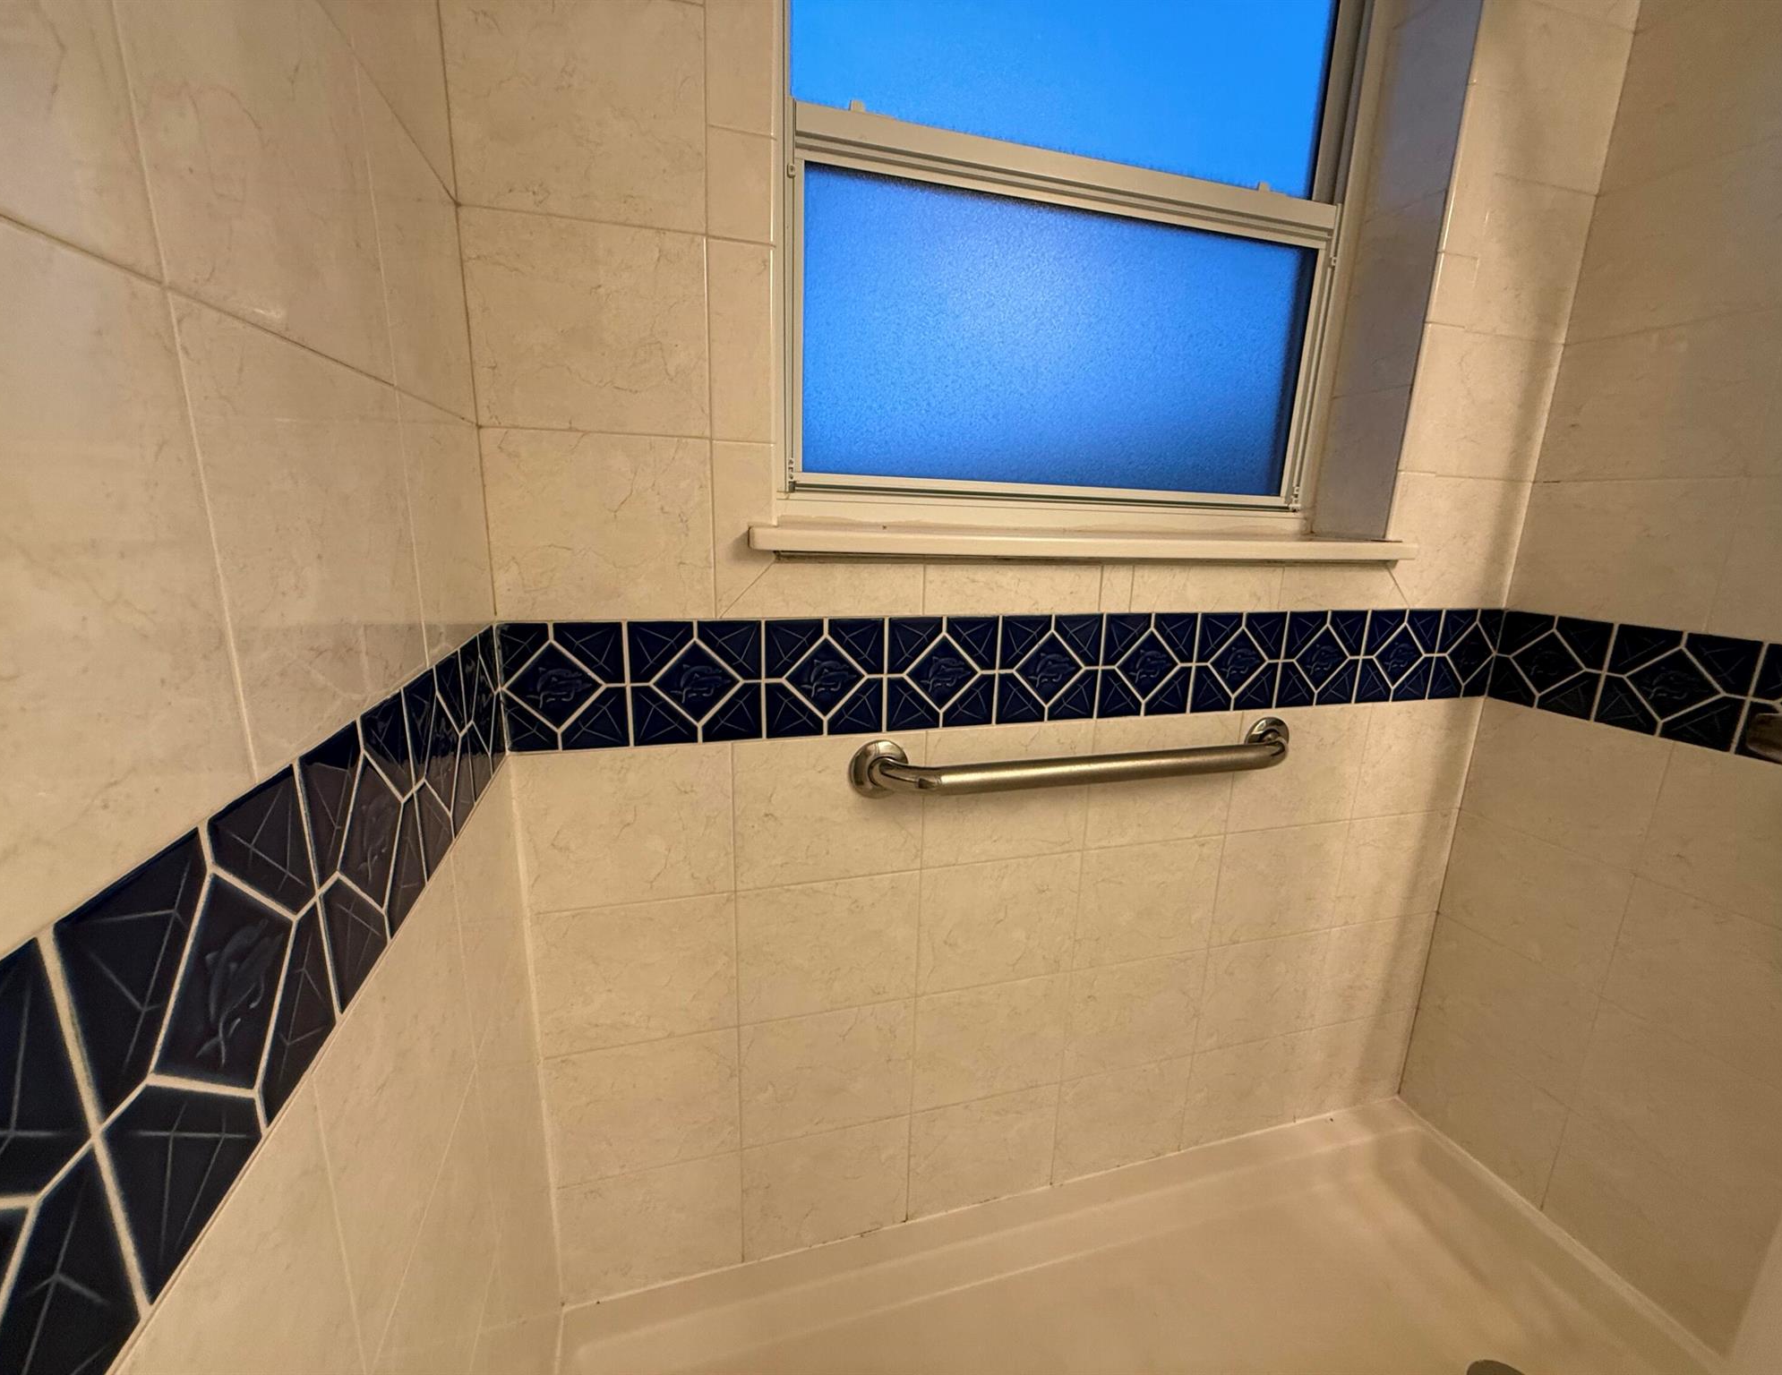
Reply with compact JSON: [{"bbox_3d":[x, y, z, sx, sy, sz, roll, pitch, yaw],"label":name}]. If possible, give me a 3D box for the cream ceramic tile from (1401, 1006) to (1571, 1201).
[{"bbox_3d":[1.036,0.735,1.313,0.010,0.198,0.251,-2,14,-16],"label":"cream ceramic tile"}]

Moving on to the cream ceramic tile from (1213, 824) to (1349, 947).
[{"bbox_3d":[0.635,0.321,1.215,0.247,0.197,0.009,-2,14,-16],"label":"cream ceramic tile"}]

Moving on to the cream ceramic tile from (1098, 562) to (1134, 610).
[{"bbox_3d":[0.302,-0.134,1.001,0.046,0.065,0.009,-2,14,-16],"label":"cream ceramic tile"}]

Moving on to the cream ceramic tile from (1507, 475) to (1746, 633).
[{"bbox_3d":[1.046,-0.197,1.072,0.009,0.196,0.247,-2,14,-16],"label":"cream ceramic tile"}]

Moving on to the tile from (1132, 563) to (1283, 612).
[{"bbox_3d":[0.446,-0.140,1.043,0.250,0.065,0.009,-2,14,-16],"label":"tile"}]

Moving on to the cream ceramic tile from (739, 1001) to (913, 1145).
[{"bbox_3d":[-0.088,0.548,1.059,0.249,0.197,0.010,-2,14,-16],"label":"cream ceramic tile"}]

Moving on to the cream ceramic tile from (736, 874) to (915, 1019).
[{"bbox_3d":[-0.082,0.353,1.012,0.249,0.199,0.010,-2,14,-16],"label":"cream ceramic tile"}]

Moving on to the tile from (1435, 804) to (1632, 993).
[{"bbox_3d":[1.031,0.336,1.200,0.009,0.197,0.247,-2,14,-16],"label":"tile"}]

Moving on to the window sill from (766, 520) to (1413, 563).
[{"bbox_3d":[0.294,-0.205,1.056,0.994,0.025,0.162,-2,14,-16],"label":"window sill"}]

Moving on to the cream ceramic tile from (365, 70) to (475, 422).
[{"bbox_3d":[-0.383,-0.333,0.609,0.009,0.196,0.241,-2,14,-16],"label":"cream ceramic tile"}]

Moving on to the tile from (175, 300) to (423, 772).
[{"bbox_3d":[-0.318,-0.083,0.422,0.010,0.197,0.253,-2,14,-16],"label":"tile"}]

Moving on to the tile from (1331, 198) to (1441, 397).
[{"bbox_3d":[0.730,-0.564,1.088,0.009,0.244,0.125,-2,14,-16],"label":"tile"}]

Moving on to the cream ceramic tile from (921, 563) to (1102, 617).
[{"bbox_3d":[0.161,-0.129,0.967,0.249,0.067,0.010,-2,14,-16],"label":"cream ceramic tile"}]

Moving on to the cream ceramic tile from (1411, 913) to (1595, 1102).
[{"bbox_3d":[1.042,0.539,1.267,0.010,0.202,0.251,-2,14,-16],"label":"cream ceramic tile"}]

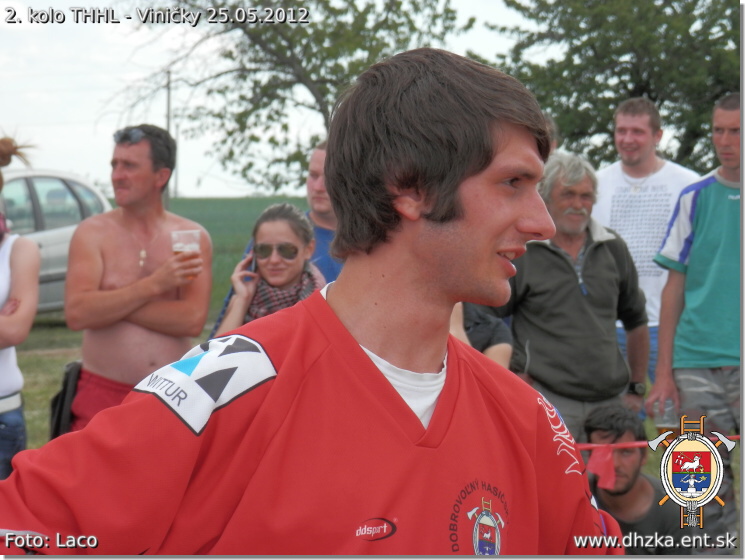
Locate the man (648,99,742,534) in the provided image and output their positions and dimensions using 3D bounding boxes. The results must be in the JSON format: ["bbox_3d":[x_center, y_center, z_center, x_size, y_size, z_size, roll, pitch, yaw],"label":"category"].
[{"bbox_3d":[1.140,0.312,11.021,0.540,1.800,0.340,0,1,7],"label":"man"}]

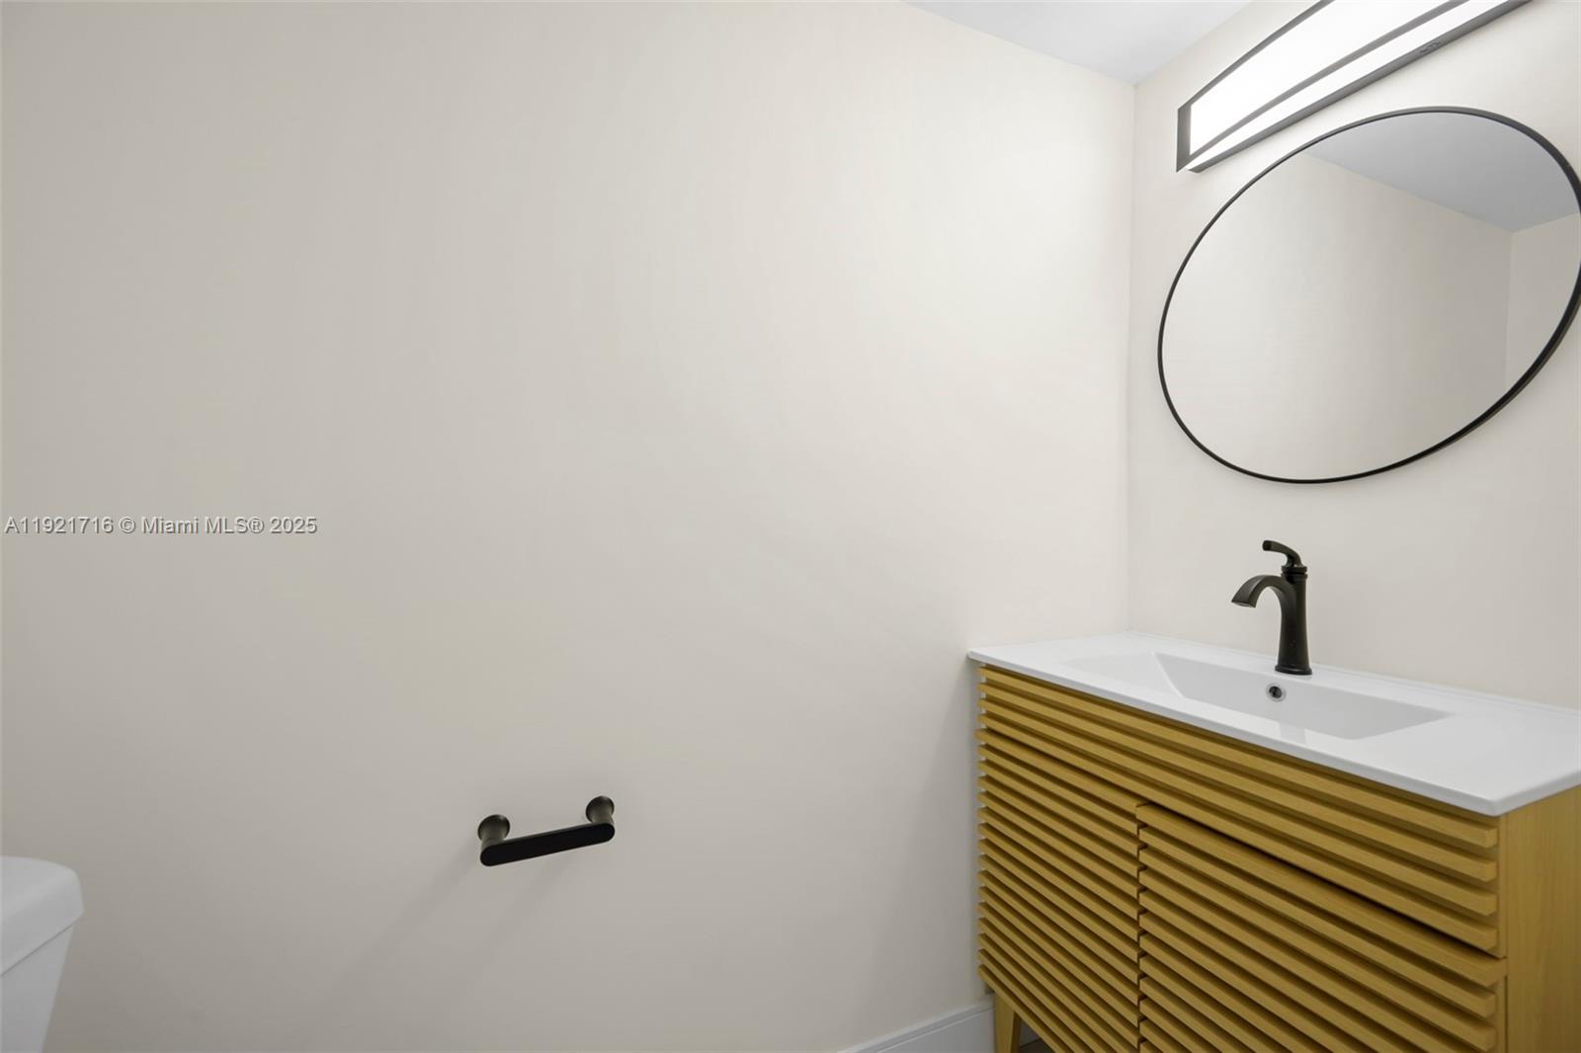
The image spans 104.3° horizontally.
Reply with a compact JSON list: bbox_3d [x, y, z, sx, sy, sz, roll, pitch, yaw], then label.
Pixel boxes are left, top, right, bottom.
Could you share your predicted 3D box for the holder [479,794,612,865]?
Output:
[{"bbox_3d":[-0.360,0.457,0.921,0.197,0.042,0.081,0,0,-23],"label":"holder"}]

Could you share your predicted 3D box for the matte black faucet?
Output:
[{"bbox_3d":[0.822,0.138,1.047,0.169,0.229,0.054,0,0,-23],"label":"matte black faucet"}]

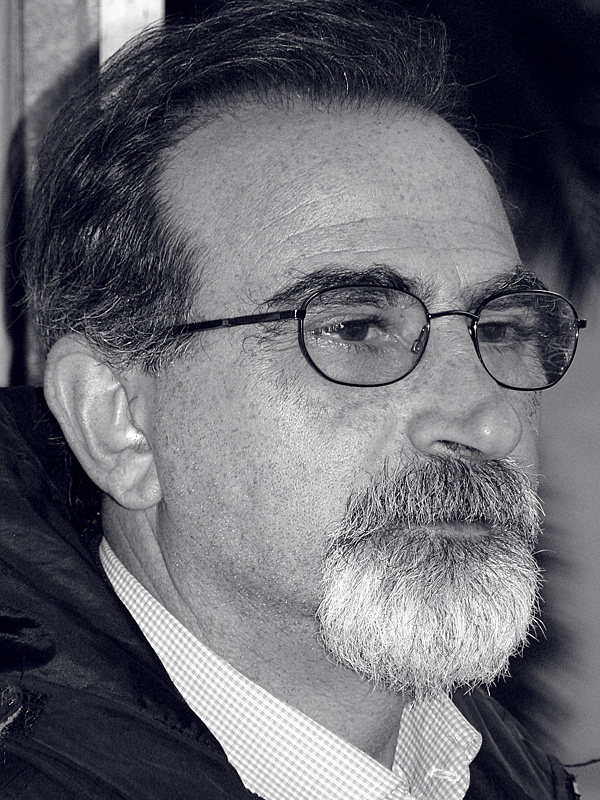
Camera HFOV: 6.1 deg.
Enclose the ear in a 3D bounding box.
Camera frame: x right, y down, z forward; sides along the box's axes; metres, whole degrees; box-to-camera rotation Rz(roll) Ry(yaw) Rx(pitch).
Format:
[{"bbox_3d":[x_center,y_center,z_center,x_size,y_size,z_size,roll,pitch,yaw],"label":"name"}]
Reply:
[{"bbox_3d":[-0.071,0.008,2.030,0.035,0.064,0.023,-23,-7,31],"label":"ear"}]

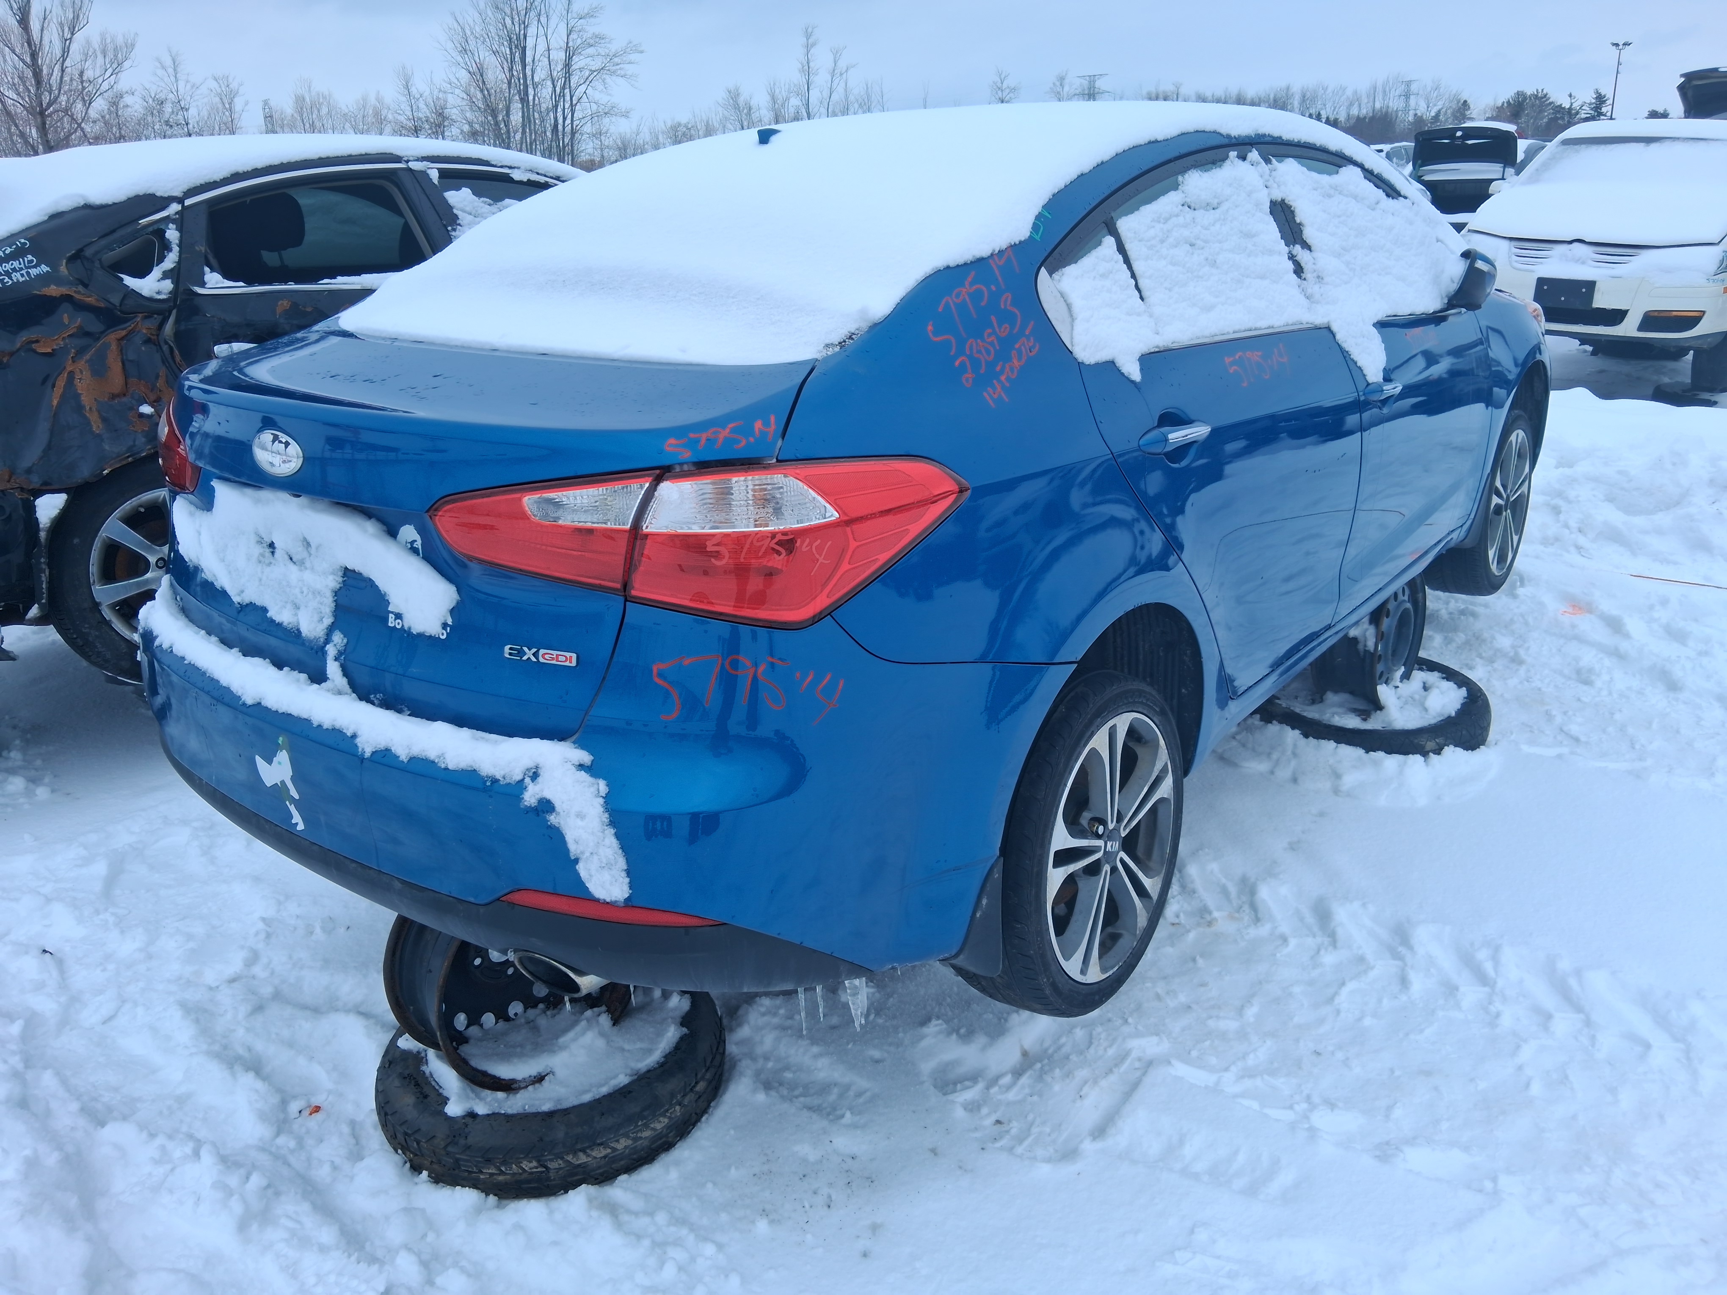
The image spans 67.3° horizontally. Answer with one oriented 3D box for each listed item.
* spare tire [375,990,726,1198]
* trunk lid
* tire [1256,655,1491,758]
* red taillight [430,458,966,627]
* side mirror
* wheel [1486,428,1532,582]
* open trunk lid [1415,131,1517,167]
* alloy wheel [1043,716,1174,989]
[{"bbox_3d":[-0.527,0.706,2.228,0.580,0.130,0.580,-2,19,1],"label":"spare tire"},{"bbox_3d":[-0.689,-0.236,2.028,1.390,0.450,0.500,12,25,36],"label":"trunk lid"},{"bbox_3d":[1.308,0.161,3.362,0.585,0.130,0.585,11,27,36],"label":"tire"},{"bbox_3d":[-0.210,-0.141,1.635,0.705,0.195,0.205,-3,20,0],"label":"red taillight"},{"bbox_3d":[1.500,-0.910,3.188,0.118,0.158,0.200,1,20,11],"label":"side mirror"},{"bbox_3d":[2.020,-0.478,4.241,0.180,0.468,0.468,11,24,37],"label":"wheel"},{"bbox_3d":[7.785,-6.466,16.800,1.280,0.500,0.420,10,23,30],"label":"open trunk lid"},{"bbox_3d":[0.364,0.333,2.266,0.180,0.468,0.468,8,22,37],"label":"alloy wheel"}]

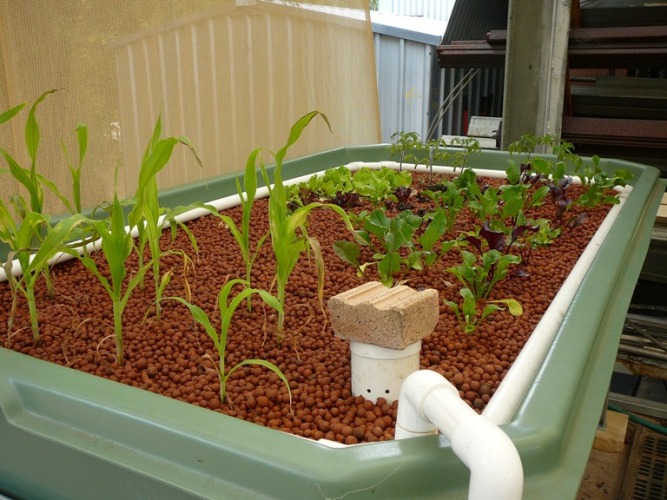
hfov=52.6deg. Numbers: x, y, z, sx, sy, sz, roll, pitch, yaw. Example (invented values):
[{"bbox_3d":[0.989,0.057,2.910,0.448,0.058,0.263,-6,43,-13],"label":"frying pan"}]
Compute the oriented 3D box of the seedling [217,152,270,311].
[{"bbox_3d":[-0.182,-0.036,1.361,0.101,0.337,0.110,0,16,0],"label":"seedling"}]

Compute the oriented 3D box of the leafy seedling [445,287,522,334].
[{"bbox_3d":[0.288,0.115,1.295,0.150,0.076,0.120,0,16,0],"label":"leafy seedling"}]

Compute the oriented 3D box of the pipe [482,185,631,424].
[{"bbox_3d":[0.665,0.008,1.750,0.046,0.046,1.960,8,18,27],"label":"pipe"}]

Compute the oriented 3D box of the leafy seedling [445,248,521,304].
[{"bbox_3d":[0.323,0.058,1.452,0.159,0.098,0.130,0,16,0],"label":"leafy seedling"}]

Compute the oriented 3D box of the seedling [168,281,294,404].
[{"bbox_3d":[-0.156,0.137,1.009,0.183,0.200,0.130,0,16,0],"label":"seedling"}]

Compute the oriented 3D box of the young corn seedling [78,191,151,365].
[{"bbox_3d":[-0.367,0.050,1.130,0.121,0.303,0.130,0,16,0],"label":"young corn seedling"}]

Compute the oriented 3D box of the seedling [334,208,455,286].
[{"bbox_3d":[0.143,-0.008,1.603,0.290,0.145,0.220,0,16,0],"label":"seedling"}]

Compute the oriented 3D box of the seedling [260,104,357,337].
[{"bbox_3d":[-0.044,-0.033,1.195,0.177,0.421,0.150,0,16,0],"label":"seedling"}]

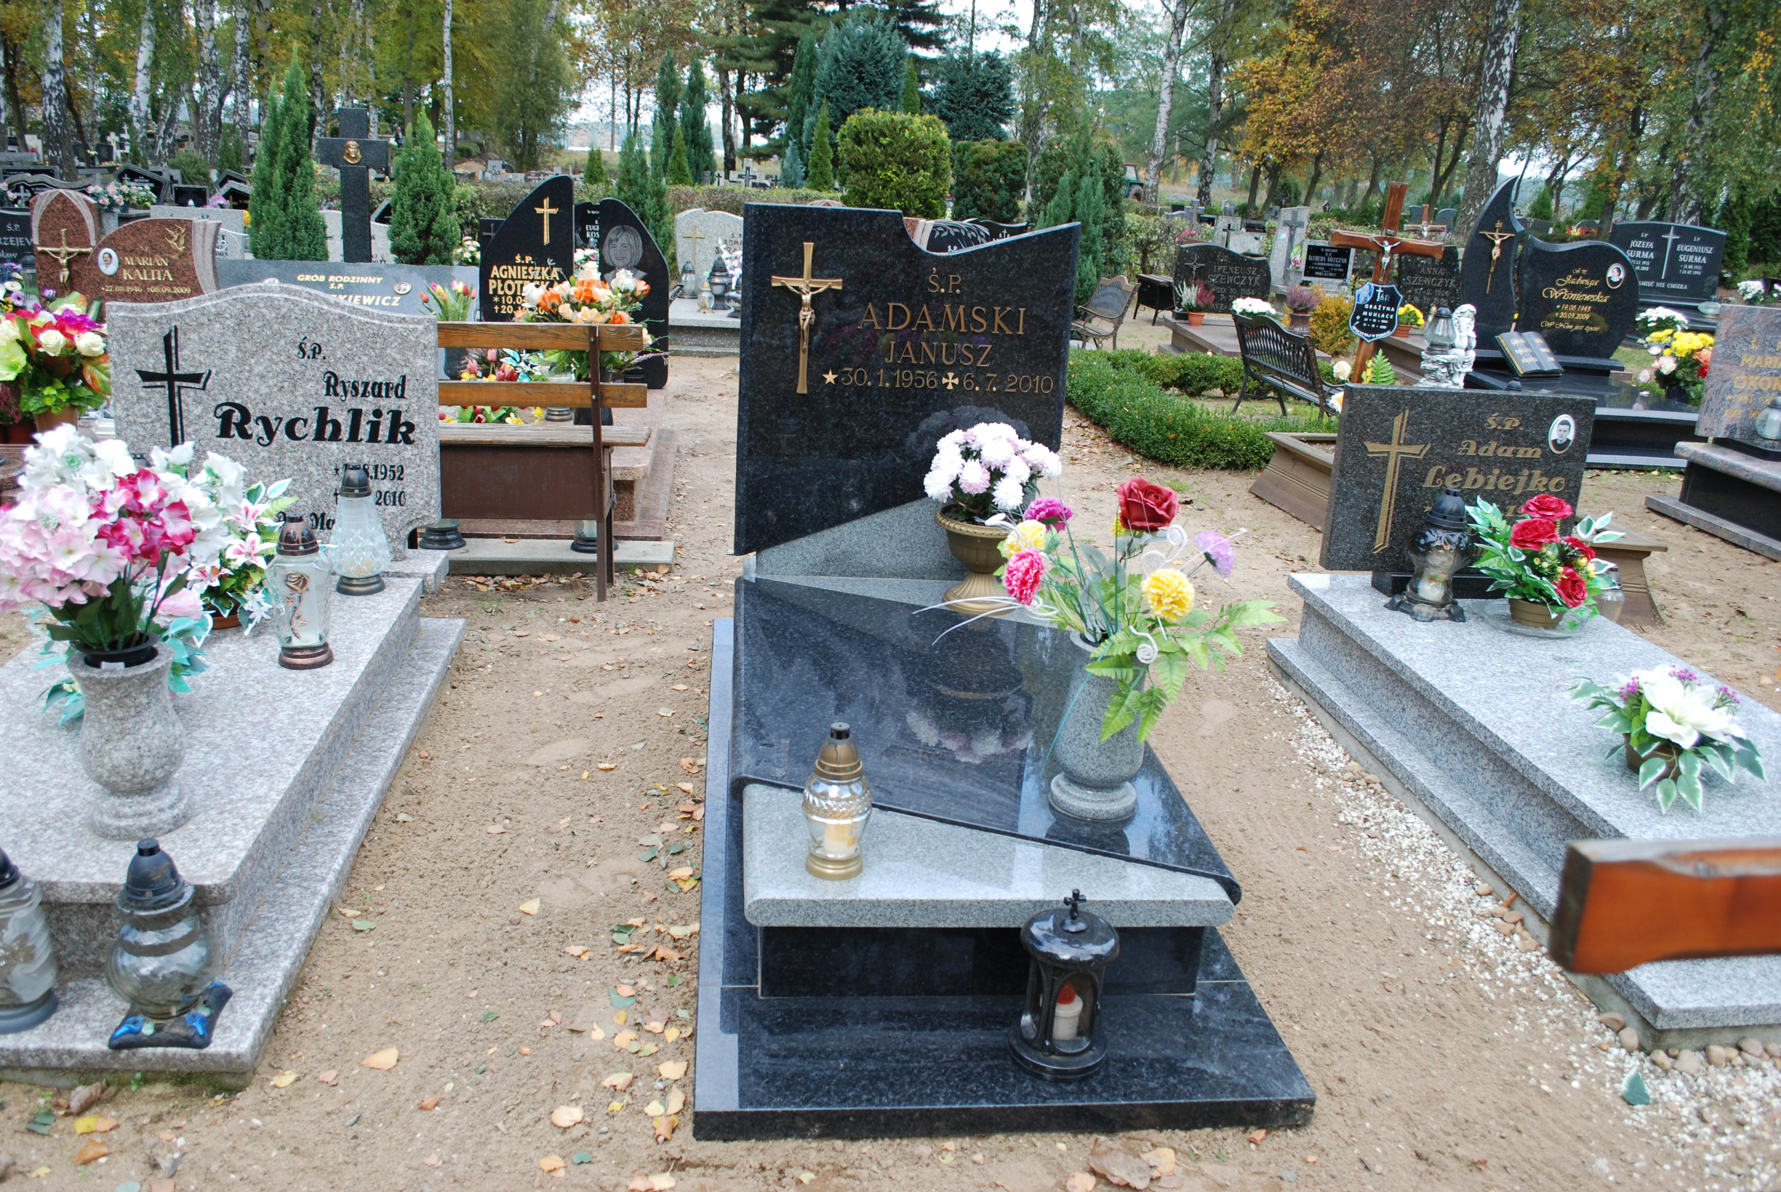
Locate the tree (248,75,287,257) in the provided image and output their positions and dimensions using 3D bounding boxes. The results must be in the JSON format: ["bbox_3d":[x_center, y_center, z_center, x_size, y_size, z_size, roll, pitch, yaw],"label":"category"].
[{"bbox_3d":[-3.644,-2.143,7.834,0.320,1.730,0.320,1,18,-6],"label":"tree"}]

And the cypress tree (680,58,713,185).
[{"bbox_3d":[-4.206,-10.029,29.034,0.800,3.080,0.800,1,19,-8],"label":"cypress tree"}]

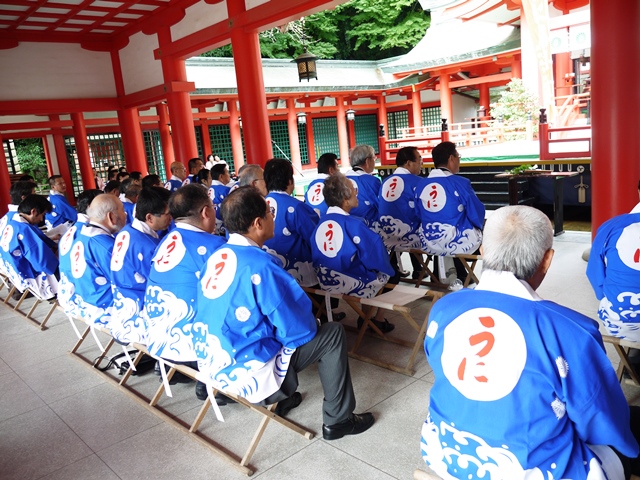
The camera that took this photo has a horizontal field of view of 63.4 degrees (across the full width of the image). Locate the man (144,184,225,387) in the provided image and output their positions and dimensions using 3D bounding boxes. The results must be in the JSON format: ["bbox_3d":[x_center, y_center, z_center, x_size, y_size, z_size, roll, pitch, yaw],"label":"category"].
[{"bbox_3d":[-0.515,0.310,2.783,0.686,1.249,0.530,-15,14,-41],"label":"man"}]

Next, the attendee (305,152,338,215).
[{"bbox_3d":[0.196,-0.286,5.605,0.690,1.310,0.580,-14,14,-41],"label":"attendee"}]

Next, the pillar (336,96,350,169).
[{"bbox_3d":[1.035,-4.771,22.948,0.350,3.048,0.350,-5,11,1],"label":"pillar"}]

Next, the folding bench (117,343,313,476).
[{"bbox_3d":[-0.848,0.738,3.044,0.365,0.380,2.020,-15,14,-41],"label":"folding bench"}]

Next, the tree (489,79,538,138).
[{"bbox_3d":[6.199,-4.080,16.500,1.500,2.000,1.400,-2,11,21],"label":"tree"}]

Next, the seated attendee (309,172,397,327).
[{"bbox_3d":[0.322,0.119,3.533,0.637,1.187,0.520,-15,14,-41],"label":"seated attendee"}]

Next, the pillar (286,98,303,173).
[{"bbox_3d":[-0.847,-3.514,17.645,0.310,2.610,0.310,-5,10,1],"label":"pillar"}]

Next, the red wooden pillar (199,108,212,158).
[{"bbox_3d":[-3.702,-3.120,17.174,0.220,2.550,0.220,-14,14,-41],"label":"red wooden pillar"}]

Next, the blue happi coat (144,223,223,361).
[{"bbox_3d":[-0.571,0.238,2.667,0.500,0.720,0.560,-14,14,-41],"label":"blue happi coat"}]

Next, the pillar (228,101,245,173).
[{"bbox_3d":[-2.571,-3.066,16.082,0.310,2.620,0.310,-14,14,-41],"label":"pillar"}]

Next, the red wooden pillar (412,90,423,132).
[{"bbox_3d":[4.219,-5.018,22.221,0.310,2.670,0.310,-14,14,-41],"label":"red wooden pillar"}]

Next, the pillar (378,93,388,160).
[{"bbox_3d":[2.567,-4.452,20.736,0.310,2.650,0.310,-5,10,1],"label":"pillar"}]

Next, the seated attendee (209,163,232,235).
[{"bbox_3d":[-1.183,-0.412,7.090,0.690,1.290,0.580,-14,14,-41],"label":"seated attendee"}]

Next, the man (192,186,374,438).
[{"bbox_3d":[-0.190,0.353,2.423,0.690,1.250,0.610,-14,14,-41],"label":"man"}]

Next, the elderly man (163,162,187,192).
[{"bbox_3d":[-1.974,-0.515,7.932,0.690,1.340,0.580,-14,14,-41],"label":"elderly man"}]

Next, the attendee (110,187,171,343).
[{"bbox_3d":[-0.872,0.275,3.168,0.679,1.246,0.500,-15,14,-41],"label":"attendee"}]

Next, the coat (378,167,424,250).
[{"bbox_3d":[0.845,-0.308,4.762,0.490,0.750,0.590,-14,14,-41],"label":"coat"}]

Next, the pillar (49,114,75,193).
[{"bbox_3d":[-8.501,-2.633,17.100,0.330,2.958,0.320,-15,14,-41],"label":"pillar"}]

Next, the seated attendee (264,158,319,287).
[{"bbox_3d":[-0.051,0.010,3.992,0.665,1.305,0.520,-15,14,-41],"label":"seated attendee"}]

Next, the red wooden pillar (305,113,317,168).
[{"bbox_3d":[-0.438,-4.681,24.487,0.310,2.641,0.310,-5,11,1],"label":"red wooden pillar"}]

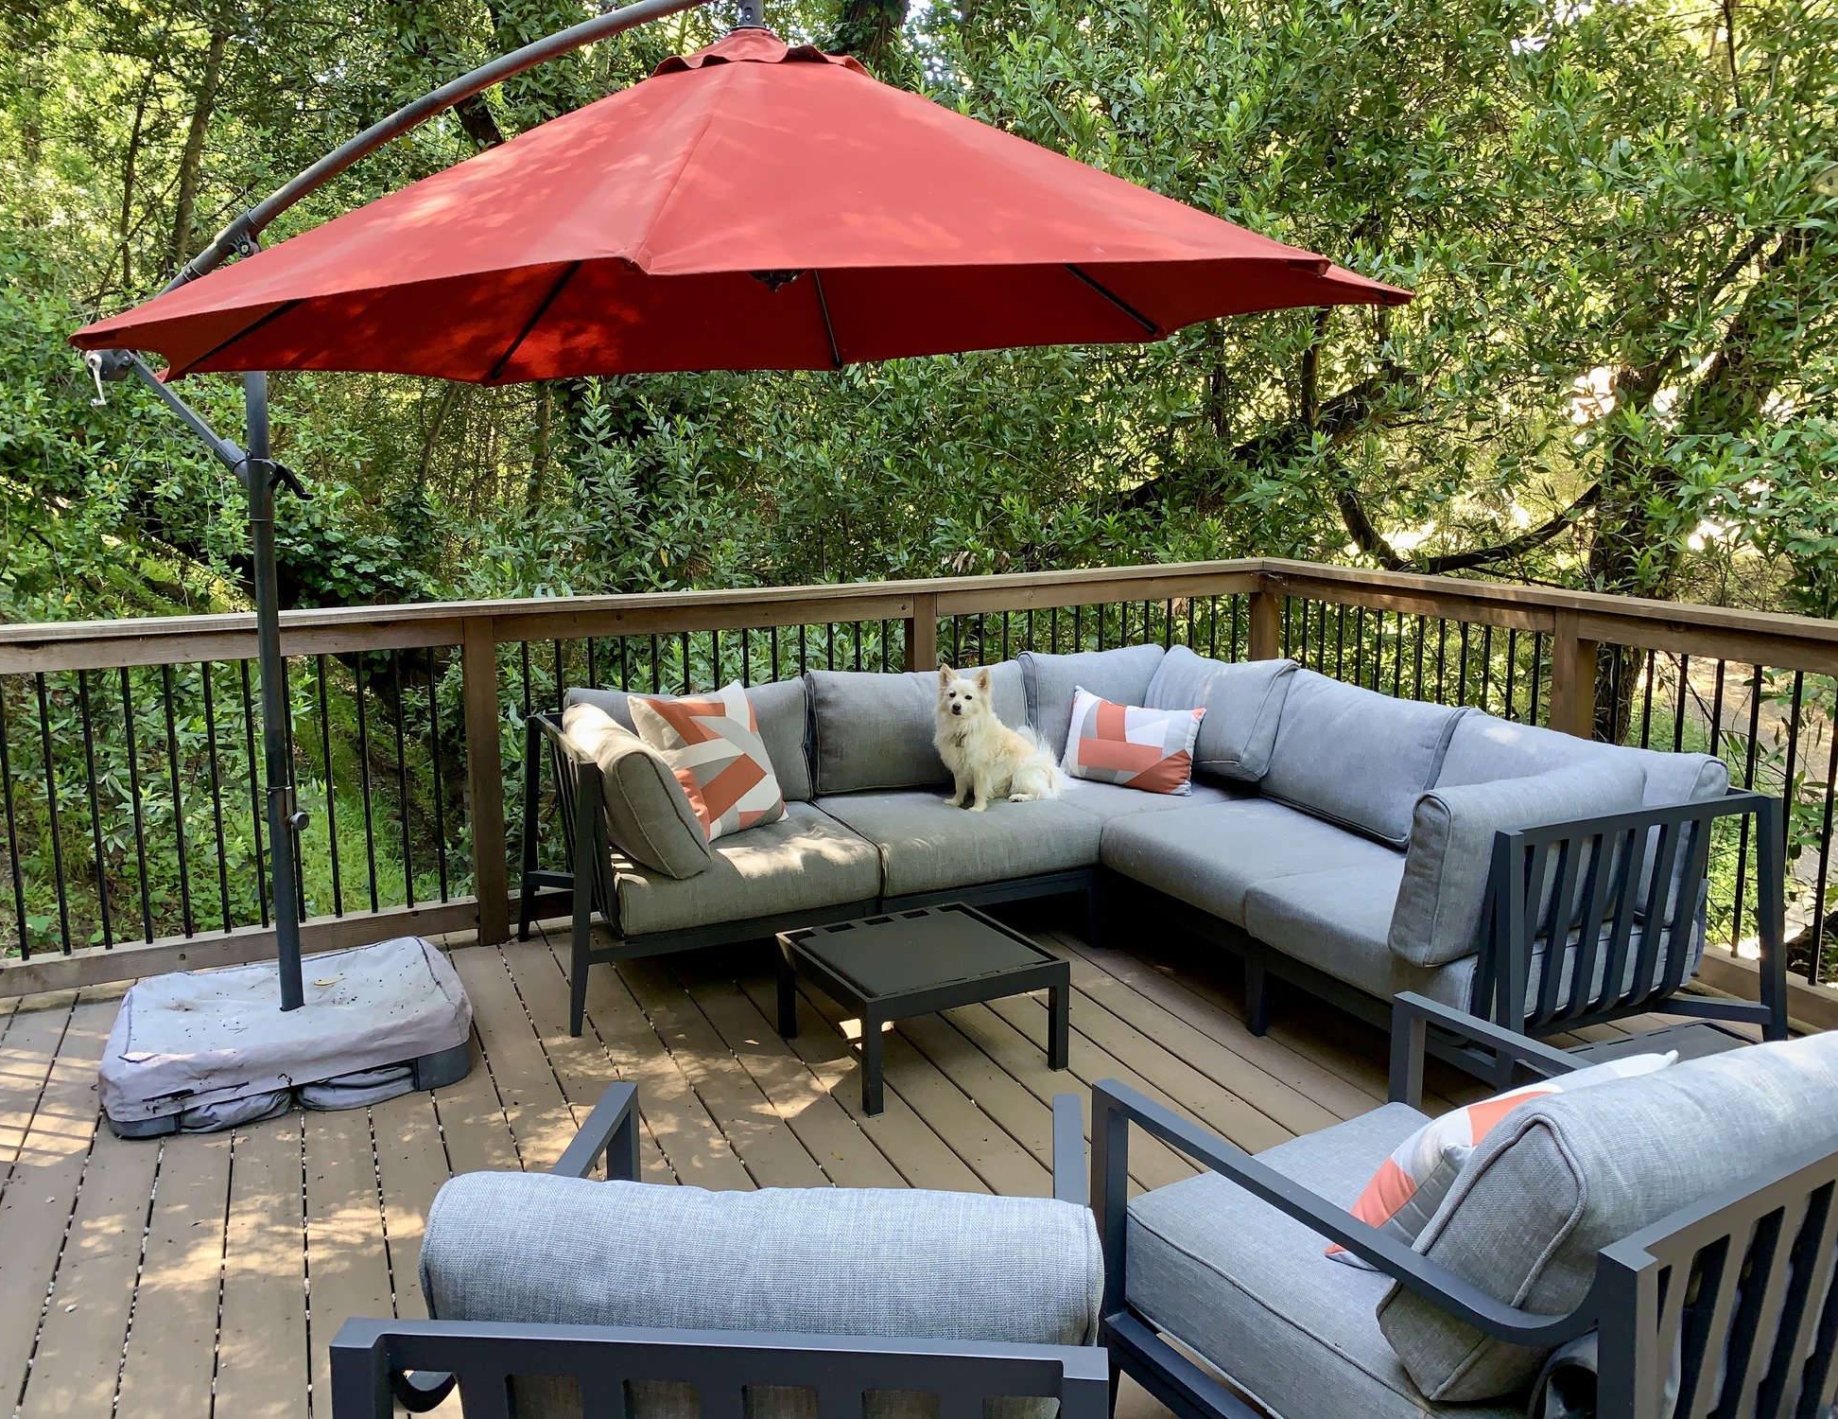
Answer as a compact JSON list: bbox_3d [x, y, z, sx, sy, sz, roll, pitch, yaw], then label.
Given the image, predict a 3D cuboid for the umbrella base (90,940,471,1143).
[{"bbox_3d":[-1.595,0.806,3.634,0.800,0.165,0.750,-5,11,-23],"label":"umbrella base"}]

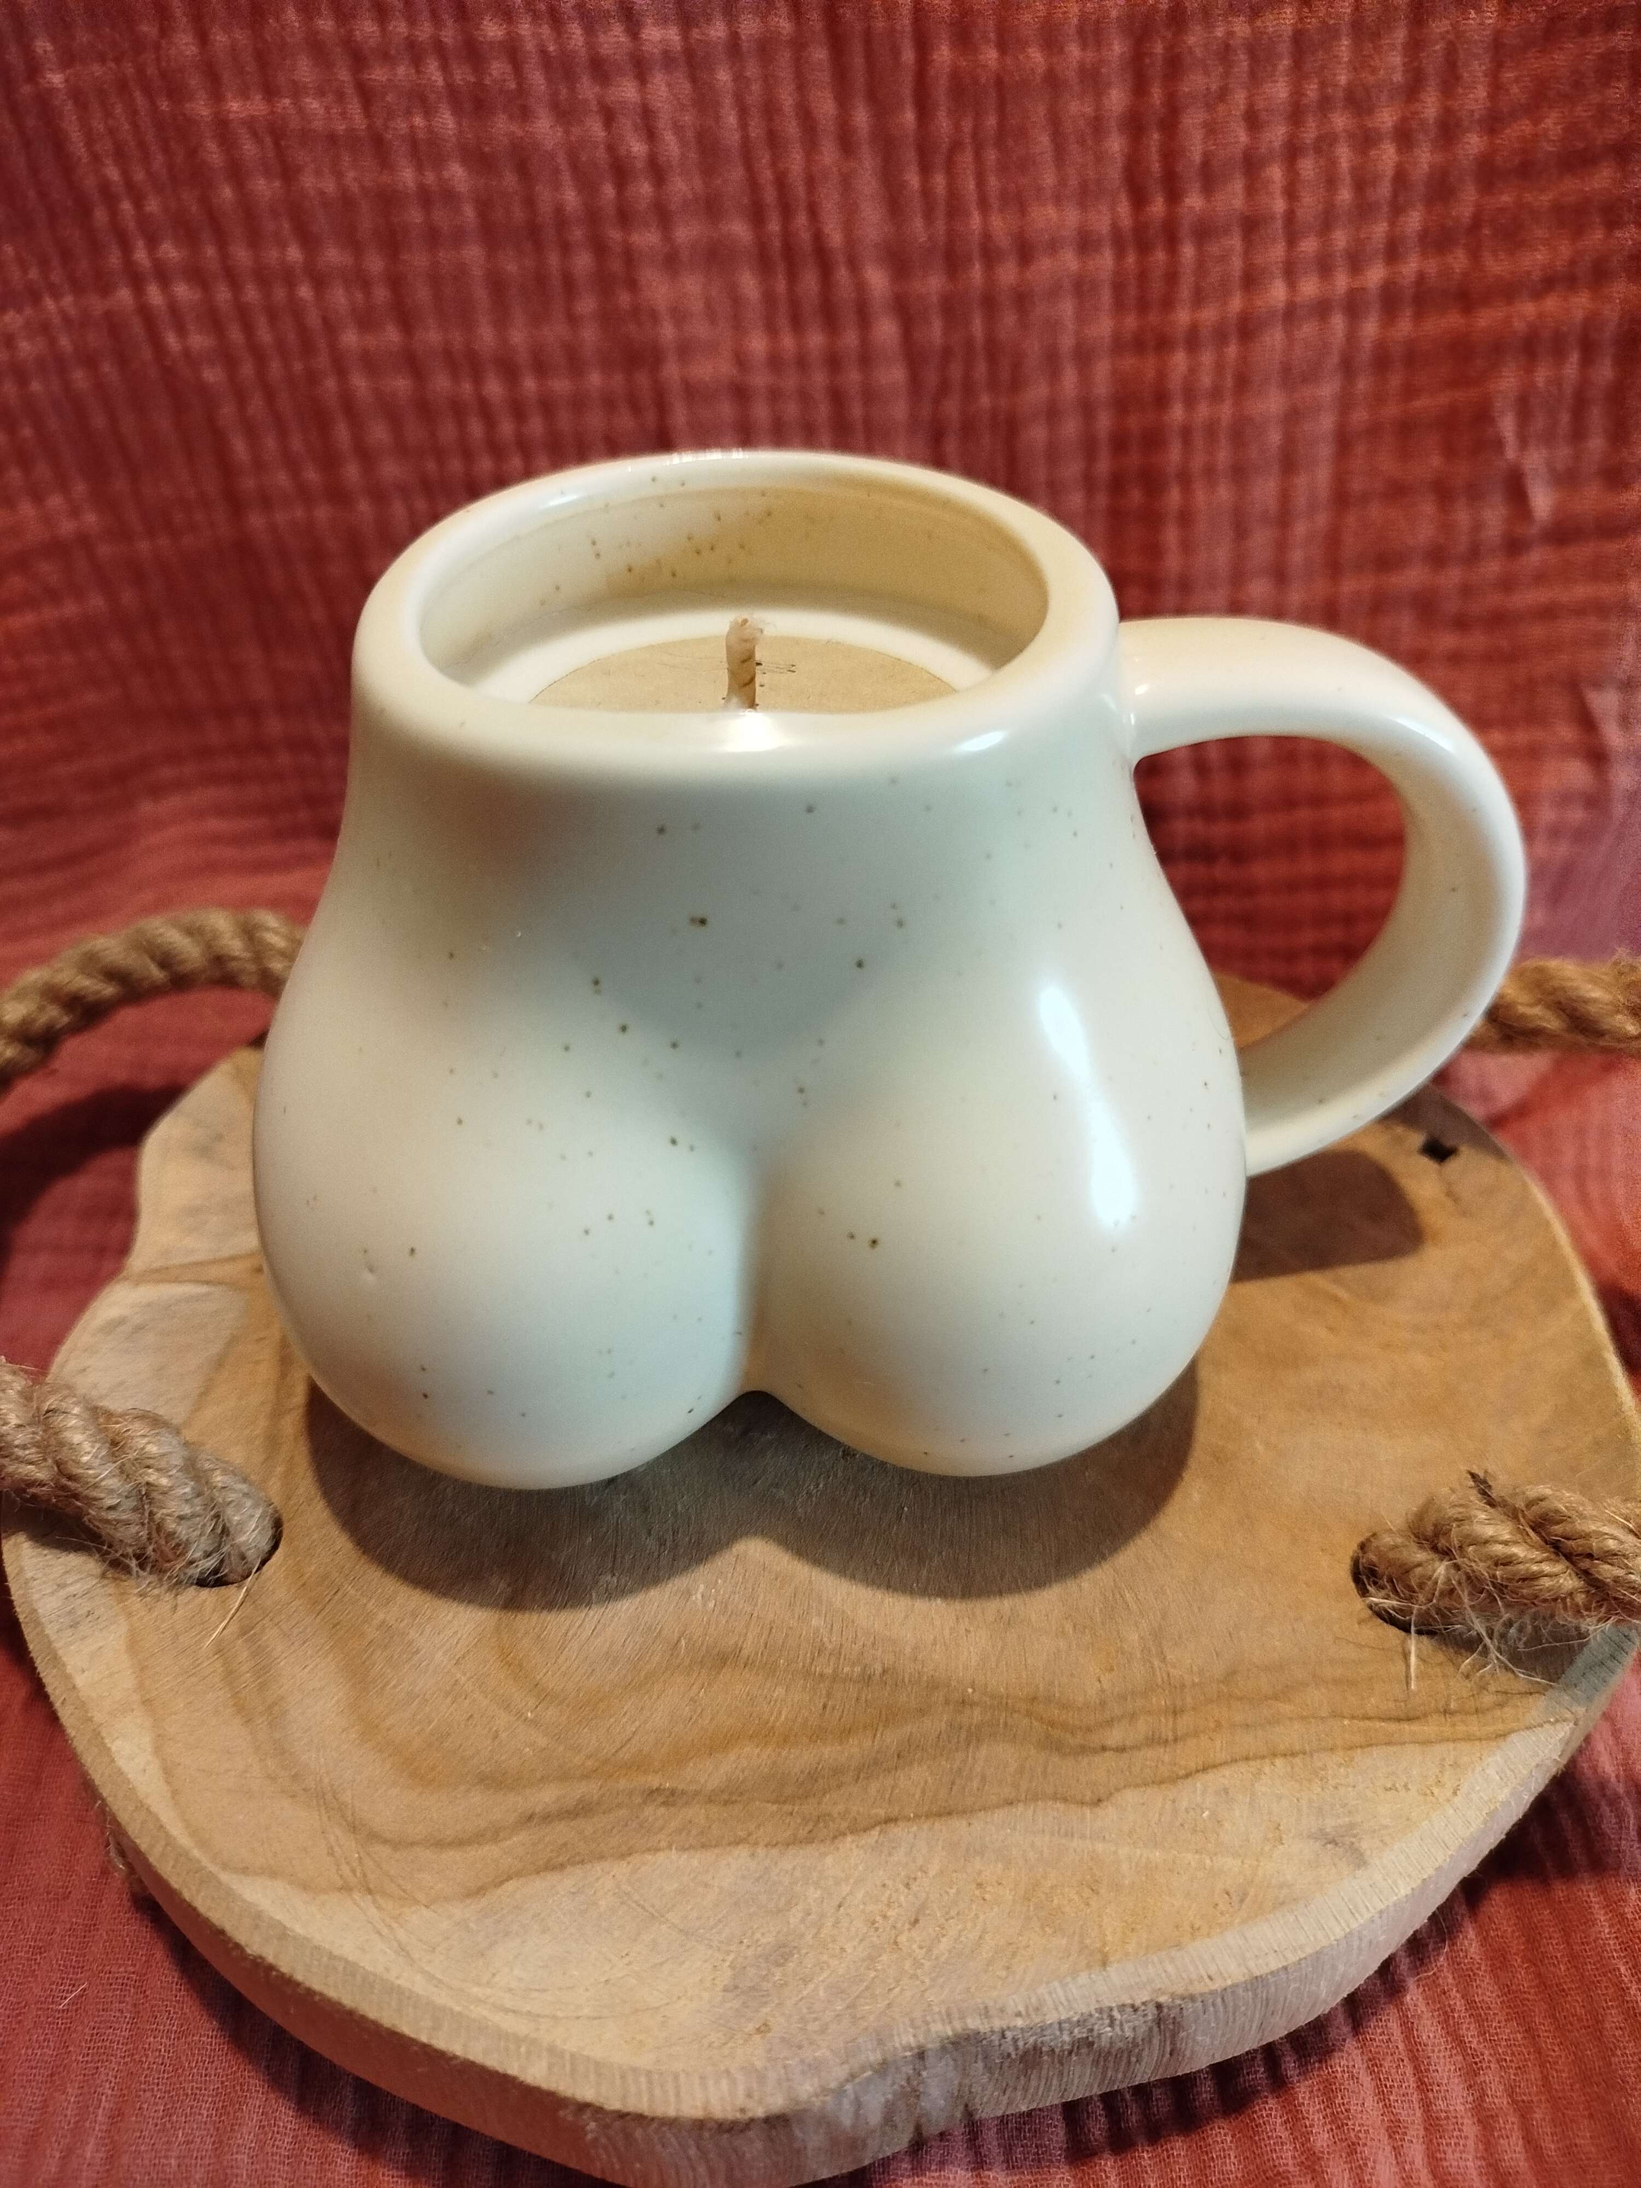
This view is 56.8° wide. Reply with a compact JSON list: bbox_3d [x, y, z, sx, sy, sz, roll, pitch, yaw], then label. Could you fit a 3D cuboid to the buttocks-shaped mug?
[{"bbox_3d":[0.011,-0.013,0.173,0.142,0.084,0.102,-2,41,-3],"label":"buttocks-shaped mug"}]

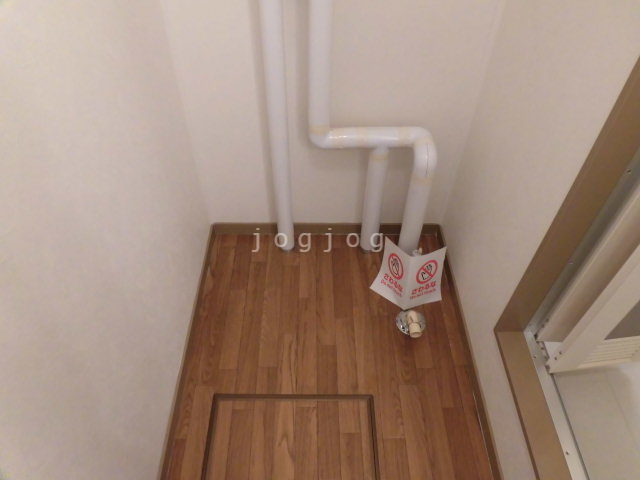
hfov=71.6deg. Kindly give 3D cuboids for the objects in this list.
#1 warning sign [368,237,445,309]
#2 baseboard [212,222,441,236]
[{"bbox_3d":[0.291,0.106,1.415,0.241,0.224,0.158,10,48,9],"label":"warning sign"},{"bbox_3d":[0.024,-0.044,1.662,0.841,0.062,0.012,0,47,0],"label":"baseboard"}]

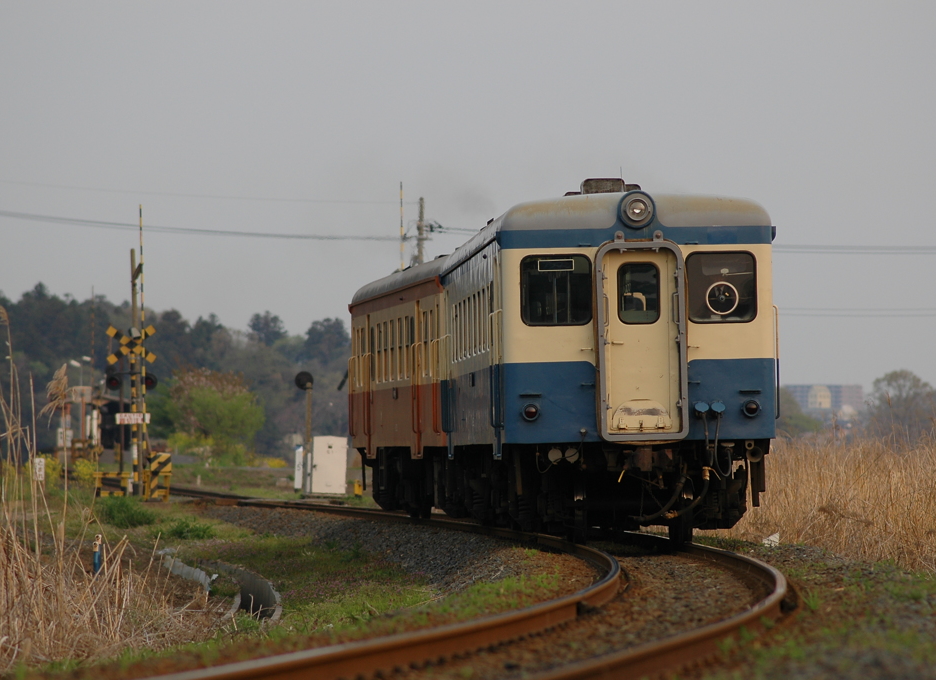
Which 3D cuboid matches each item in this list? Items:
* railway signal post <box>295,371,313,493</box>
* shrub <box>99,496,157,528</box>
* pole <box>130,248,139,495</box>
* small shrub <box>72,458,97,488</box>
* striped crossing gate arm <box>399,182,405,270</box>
[{"bbox_3d":[-3.753,2.099,175.000,0.420,2.800,0.320,0,-1,-14],"label":"railway signal post"},{"bbox_3d":[-6.037,3.059,136.000,1.020,0.520,0.900,0,-1,0],"label":"shrub"},{"bbox_3d":[-7.066,0.680,163.000,0.130,5.200,0.130,0,-1,-2],"label":"pole"},{"bbox_3d":[-9.724,3.419,195.000,0.660,0.780,0.620,0,-1,0],"label":"small shrub"},{"bbox_3d":[-1.259,-0.411,150.000,0.080,5.340,0.080,-1,-1,18],"label":"striped crossing gate arm"}]

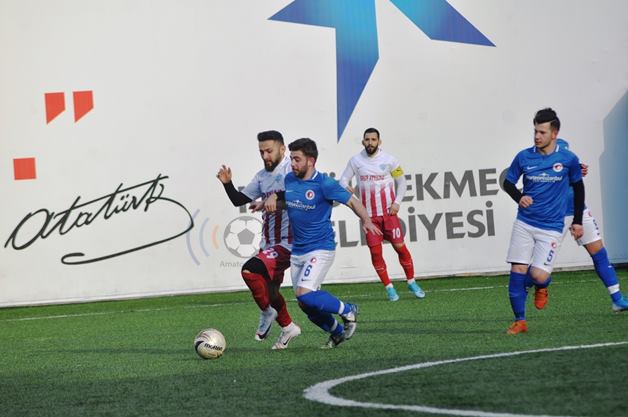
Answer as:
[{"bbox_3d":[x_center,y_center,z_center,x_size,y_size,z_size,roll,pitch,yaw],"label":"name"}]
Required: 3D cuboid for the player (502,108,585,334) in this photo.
[{"bbox_3d":[1.765,0.100,42.200,0.600,1.730,0.620,-3,0,19],"label":"player"}]

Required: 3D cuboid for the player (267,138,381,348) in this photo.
[{"bbox_3d":[0.041,0.260,40.700,0.820,1.580,0.720,-4,0,-42],"label":"player"}]

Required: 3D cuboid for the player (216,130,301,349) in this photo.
[{"bbox_3d":[-0.420,0.236,41.200,0.660,1.660,0.720,-3,0,41],"label":"player"}]

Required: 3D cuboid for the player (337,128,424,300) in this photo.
[{"bbox_3d":[0.700,0.060,55.300,0.760,1.730,0.500,-3,0,7],"label":"player"}]

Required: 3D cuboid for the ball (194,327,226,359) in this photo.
[{"bbox_3d":[-0.737,0.964,39.000,0.220,0.220,0.220,-3,0,0],"label":"ball"}]

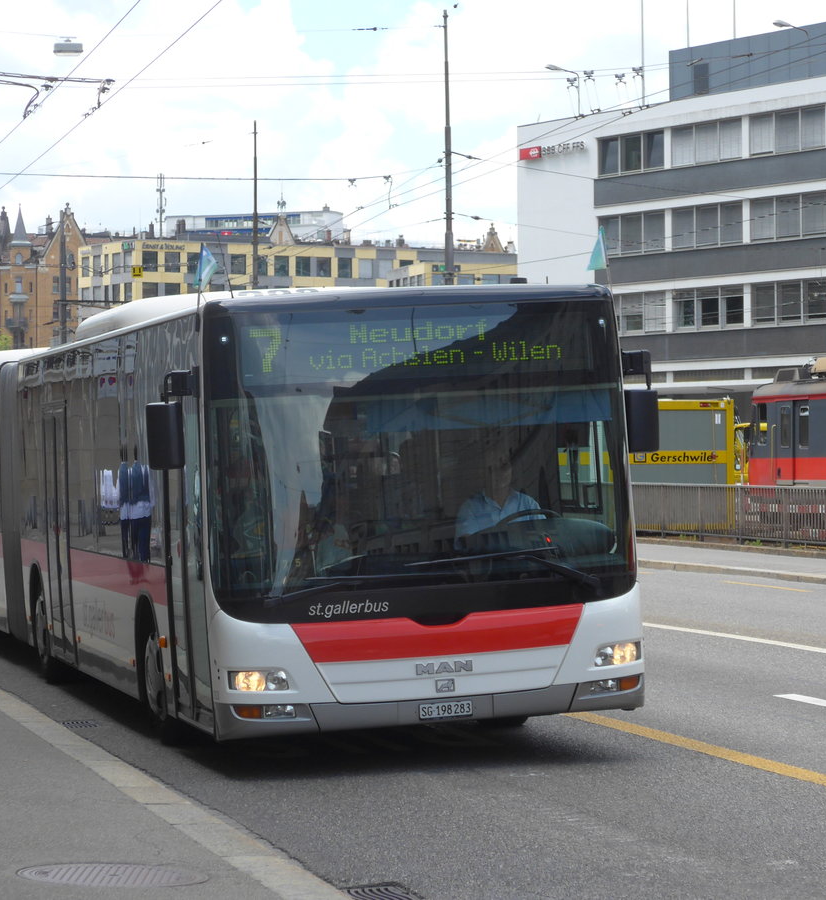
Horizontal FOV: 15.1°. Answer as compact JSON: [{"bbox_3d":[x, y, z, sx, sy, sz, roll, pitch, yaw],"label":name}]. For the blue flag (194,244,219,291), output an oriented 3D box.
[{"bbox_3d":[-1.168,-1.032,17.650,0.160,0.270,0.130,-3,1,0],"label":"blue flag"}]

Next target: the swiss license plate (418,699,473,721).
[{"bbox_3d":[0.186,1.451,17.420,0.305,0.083,0.015,-3,1,-13],"label":"swiss license plate"}]

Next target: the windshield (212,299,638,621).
[{"bbox_3d":[0.036,0.065,17.665,2.420,1.810,0.420,-3,1,-13],"label":"windshield"}]

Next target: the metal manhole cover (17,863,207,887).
[{"bbox_3d":[-1.146,1.623,11.900,0.735,0.035,0.735,0,0,0],"label":"metal manhole cover"}]

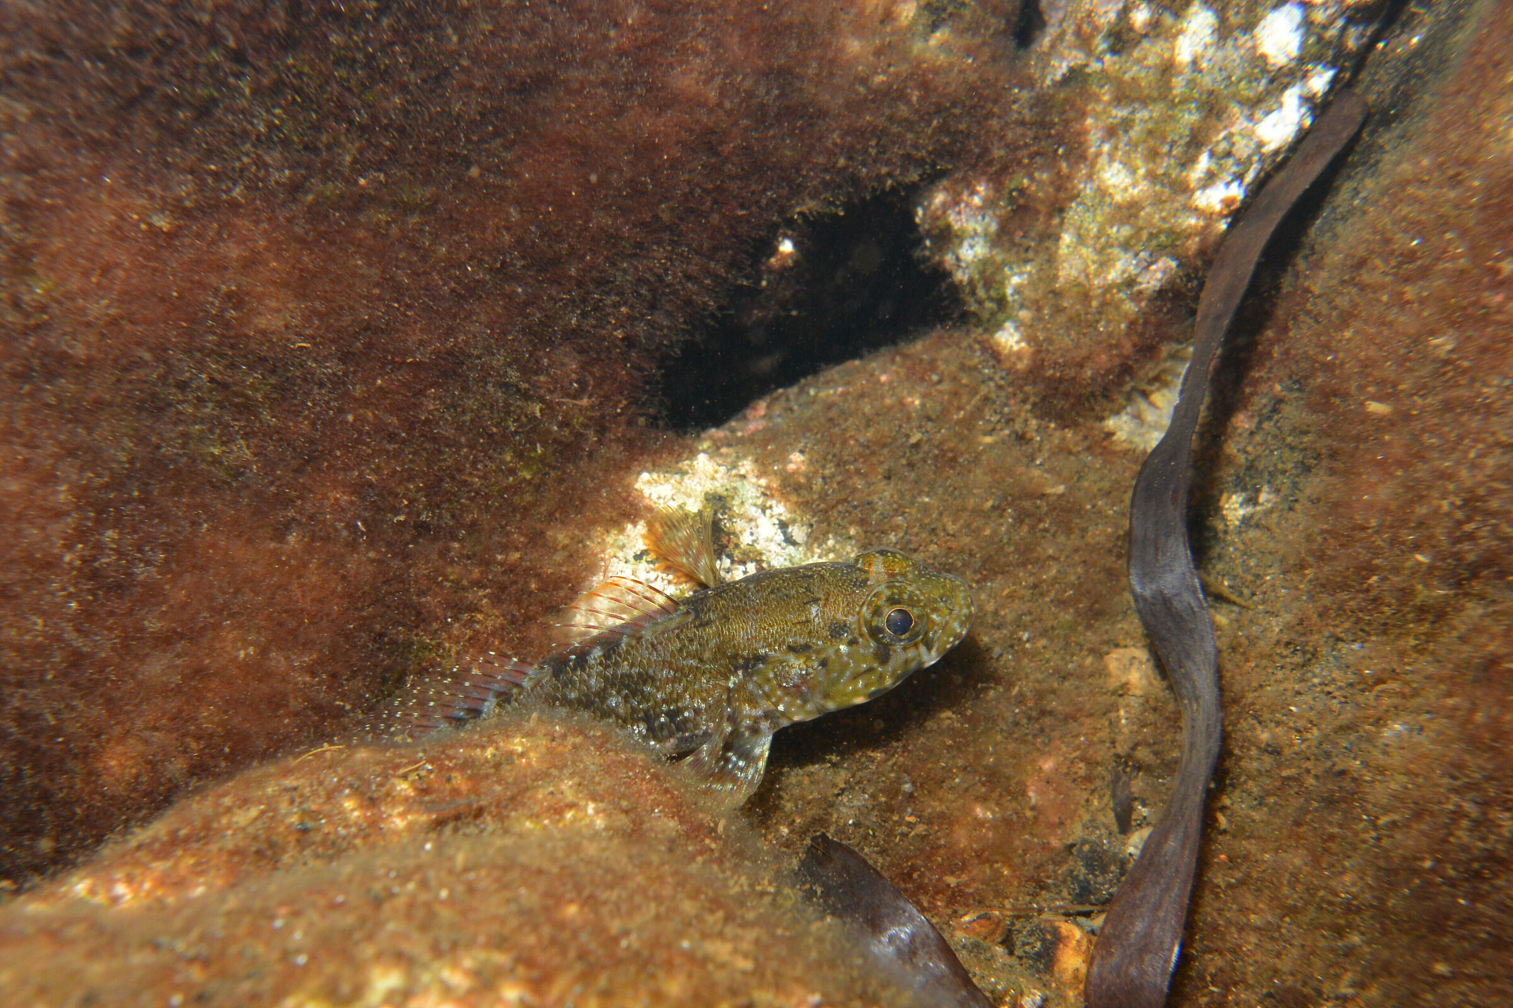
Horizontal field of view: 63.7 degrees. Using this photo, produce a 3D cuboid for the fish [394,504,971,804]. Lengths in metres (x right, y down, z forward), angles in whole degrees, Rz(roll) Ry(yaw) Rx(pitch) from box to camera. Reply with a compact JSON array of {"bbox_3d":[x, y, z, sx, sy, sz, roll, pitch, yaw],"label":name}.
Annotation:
[{"bbox_3d":[-0.017,0.025,0.162,0.098,0.027,0.033,-17,42,7],"label":"fish"}]

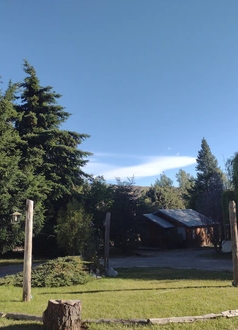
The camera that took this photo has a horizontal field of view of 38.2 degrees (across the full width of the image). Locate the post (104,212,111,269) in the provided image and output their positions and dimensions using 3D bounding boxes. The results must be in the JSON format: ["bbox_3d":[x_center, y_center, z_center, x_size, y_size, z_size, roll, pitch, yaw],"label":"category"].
[{"bbox_3d":[-0.485,3.281,14.852,0.190,2.408,0.190,0,-10,0],"label":"post"}]

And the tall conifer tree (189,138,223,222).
[{"bbox_3d":[10.879,3.031,43.162,5.000,13.120,5.000,0,-10,0],"label":"tall conifer tree"}]

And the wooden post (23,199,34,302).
[{"bbox_3d":[-2.180,2.051,8.286,0.170,2.457,0.170,0,-10,0],"label":"wooden post"}]

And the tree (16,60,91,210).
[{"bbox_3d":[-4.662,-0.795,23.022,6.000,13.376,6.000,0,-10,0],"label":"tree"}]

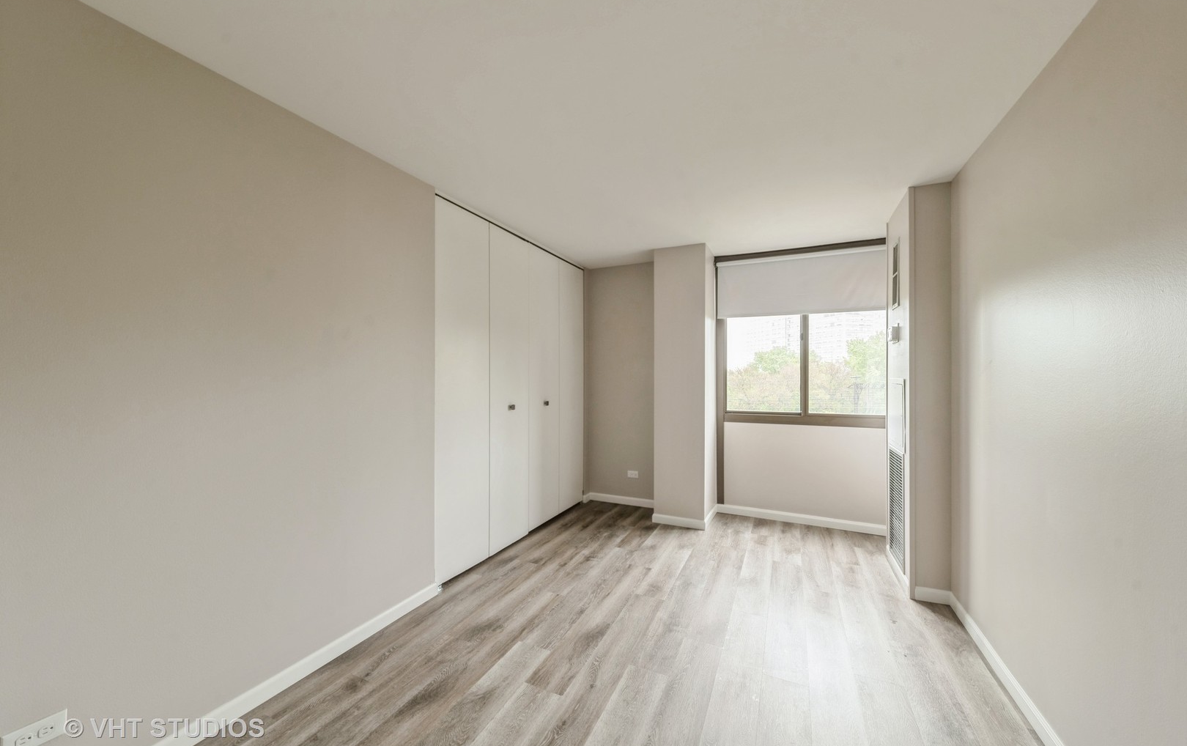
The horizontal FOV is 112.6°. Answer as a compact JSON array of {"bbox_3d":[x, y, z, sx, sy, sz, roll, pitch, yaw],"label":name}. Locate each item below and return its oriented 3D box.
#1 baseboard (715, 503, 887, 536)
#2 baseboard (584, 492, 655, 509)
[{"bbox_3d":[1.858,1.315,3.546,1.438,0.083,0.016,0,0,24],"label":"baseboard"},{"bbox_3d":[0.288,1.314,3.995,0.801,0.083,0.155,0,0,24],"label":"baseboard"}]

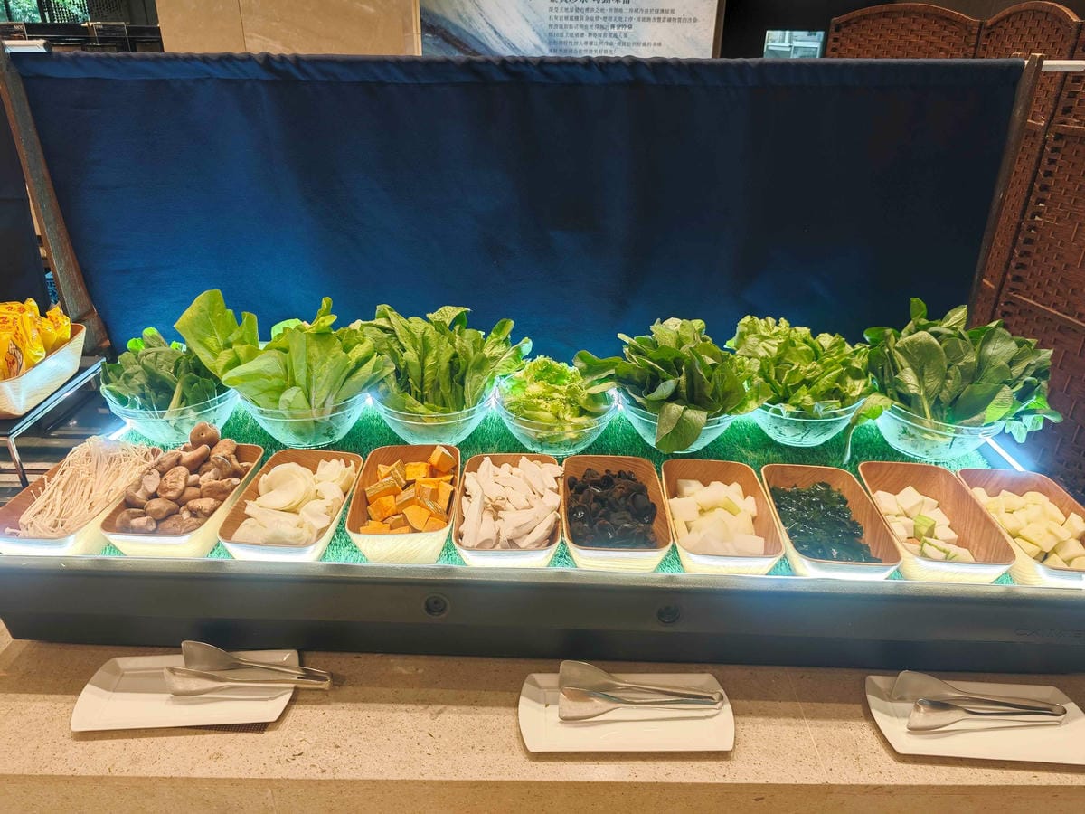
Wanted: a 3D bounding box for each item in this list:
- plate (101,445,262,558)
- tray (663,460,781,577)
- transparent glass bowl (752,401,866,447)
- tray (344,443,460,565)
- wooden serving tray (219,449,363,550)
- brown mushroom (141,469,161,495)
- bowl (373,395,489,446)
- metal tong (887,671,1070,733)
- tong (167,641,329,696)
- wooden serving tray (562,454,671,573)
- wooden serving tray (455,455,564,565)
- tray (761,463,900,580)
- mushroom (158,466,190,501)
[{"bbox_3d":[-0.541,0.151,1.124,0.153,0.069,0.265,2,25,3],"label":"plate"},{"bbox_3d":[0.270,0.179,1.130,0.153,0.065,0.245,2,28,1],"label":"tray"},{"bbox_3d":[0.490,0.016,1.403,0.231,0.104,0.231,2,25,2],"label":"transparent glass bowl"},{"bbox_3d":[-0.208,0.156,1.131,0.153,0.080,0.246,0,28,-2],"label":"tray"},{"bbox_3d":[-0.380,0.163,1.128,0.153,0.065,0.245,2,28,1],"label":"wooden serving tray"},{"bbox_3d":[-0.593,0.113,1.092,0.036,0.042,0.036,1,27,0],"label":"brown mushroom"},{"bbox_3d":[-0.210,0.010,1.383,0.225,0.107,0.225,1,27,0],"label":"bowl"},{"bbox_3d":[0.601,0.407,0.980,0.223,0.055,0.053,2,28,2],"label":"metal tong"},{"bbox_3d":[-0.418,0.378,1.035,0.228,0.050,0.056,2,28,2],"label":"tong"},{"bbox_3d":[0.110,0.172,1.135,0.153,0.065,0.245,2,28,0],"label":"wooden serving tray"},{"bbox_3d":[-0.049,0.167,1.101,0.153,0.069,0.265,1,25,1],"label":"wooden serving tray"},{"bbox_3d":[0.435,0.187,1.124,0.153,0.065,0.245,3,28,2],"label":"tray"},{"bbox_3d":[-0.560,0.116,1.096,0.047,0.041,0.047,2,28,0],"label":"mushroom"}]

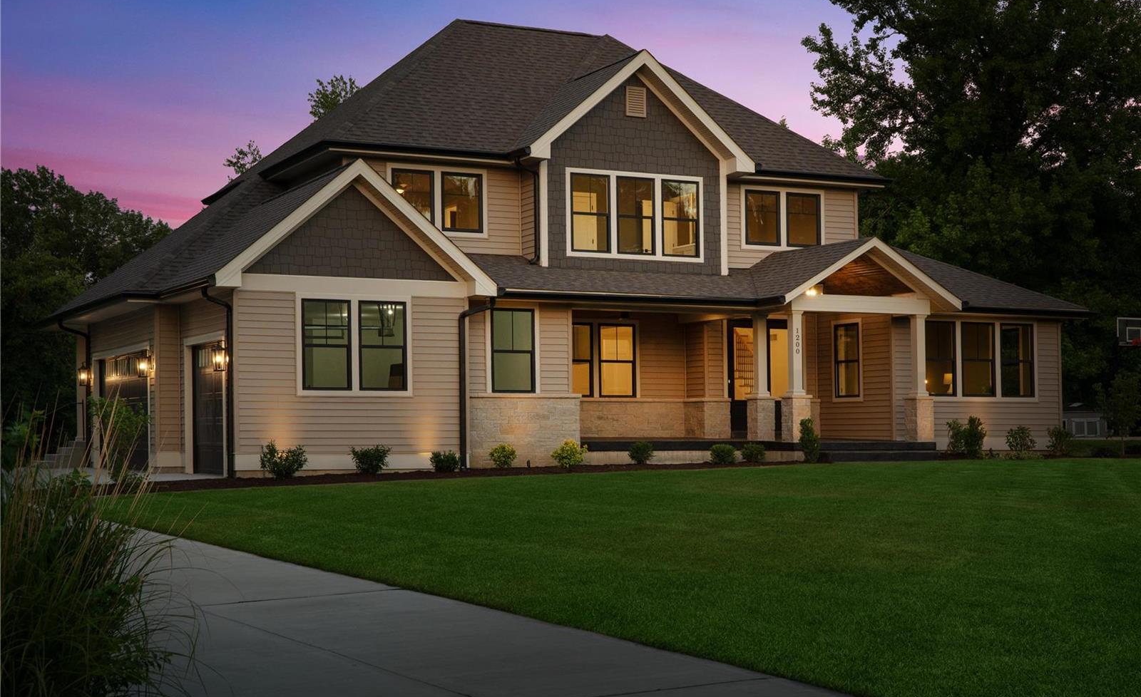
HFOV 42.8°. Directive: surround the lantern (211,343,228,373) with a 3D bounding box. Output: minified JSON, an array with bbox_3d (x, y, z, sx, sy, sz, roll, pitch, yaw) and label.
[{"bbox_3d":[-5.934,0.143,24.673,0.271,0.523,0.231,1,-2,-25],"label":"lantern"}]

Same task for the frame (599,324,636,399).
[{"bbox_3d":[0.983,0.242,30.502,0.844,1.558,0.100,0,-2,-22],"label":"frame"}]

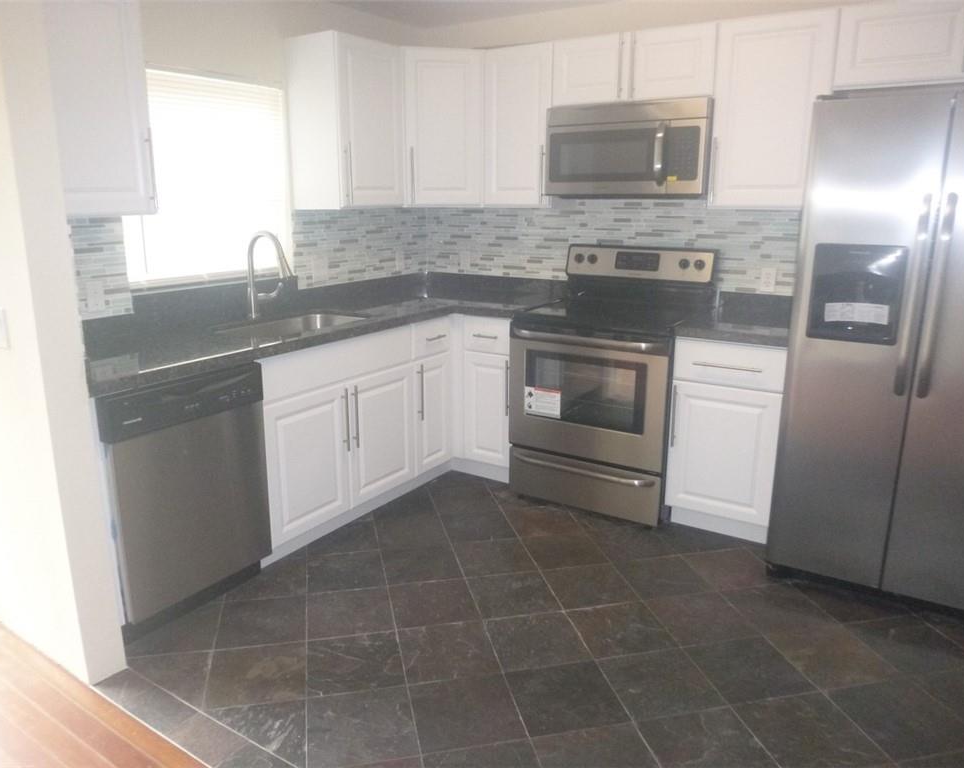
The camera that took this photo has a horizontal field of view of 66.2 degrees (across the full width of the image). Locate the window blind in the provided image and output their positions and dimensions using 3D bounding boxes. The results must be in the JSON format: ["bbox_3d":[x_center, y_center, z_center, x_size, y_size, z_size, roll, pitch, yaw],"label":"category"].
[{"bbox_3d":[-1.183,-0.886,3.215,0.040,0.830,0.885,9,16,31],"label":"window blind"}]

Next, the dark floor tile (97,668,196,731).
[{"bbox_3d":[-0.997,0.941,2.198,0.375,0.012,0.105,9,16,33],"label":"dark floor tile"}]

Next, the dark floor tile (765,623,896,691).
[{"bbox_3d":[1.132,0.884,2.387,0.298,0.010,0.298,-3,14,-12],"label":"dark floor tile"}]

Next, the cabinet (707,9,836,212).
[{"bbox_3d":[1.275,-1.144,3.202,0.460,0.759,0.320,9,16,31],"label":"cabinet"}]

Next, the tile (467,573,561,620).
[{"bbox_3d":[0.118,0.787,2.768,0.298,0.010,0.298,-3,14,-12],"label":"tile"}]

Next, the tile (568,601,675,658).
[{"bbox_3d":[0.483,0.856,2.575,0.300,0.015,0.300,-3,14,-12],"label":"tile"}]

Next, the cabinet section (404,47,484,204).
[{"bbox_3d":[-0.219,-1.300,3.827,0.405,0.747,0.280,-3,14,-13],"label":"cabinet section"}]

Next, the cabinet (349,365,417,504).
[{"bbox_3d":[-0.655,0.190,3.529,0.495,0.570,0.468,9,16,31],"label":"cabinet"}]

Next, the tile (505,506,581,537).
[{"bbox_3d":[0.286,0.641,3.427,0.301,0.012,0.301,-3,14,-12],"label":"tile"}]

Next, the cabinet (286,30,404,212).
[{"bbox_3d":[-0.662,-1.263,3.637,0.318,0.766,0.467,9,17,31],"label":"cabinet"}]

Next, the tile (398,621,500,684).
[{"bbox_3d":[-0.112,0.887,2.446,0.300,0.015,0.300,-3,14,-12],"label":"tile"}]

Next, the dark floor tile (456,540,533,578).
[{"bbox_3d":[0.054,0.726,3.093,0.303,0.012,0.303,-3,14,-12],"label":"dark floor tile"}]

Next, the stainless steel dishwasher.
[{"bbox_3d":[-1.218,0.336,2.717,0.600,0.818,0.607,9,16,31],"label":"stainless steel dishwasher"}]

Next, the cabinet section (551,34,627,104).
[{"bbox_3d":[0.568,-1.453,3.494,0.384,0.285,0.270,9,17,32],"label":"cabinet section"}]

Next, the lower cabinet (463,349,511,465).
[{"bbox_3d":[0.175,0.083,4.005,0.259,0.594,0.550,9,16,31],"label":"lower cabinet"}]

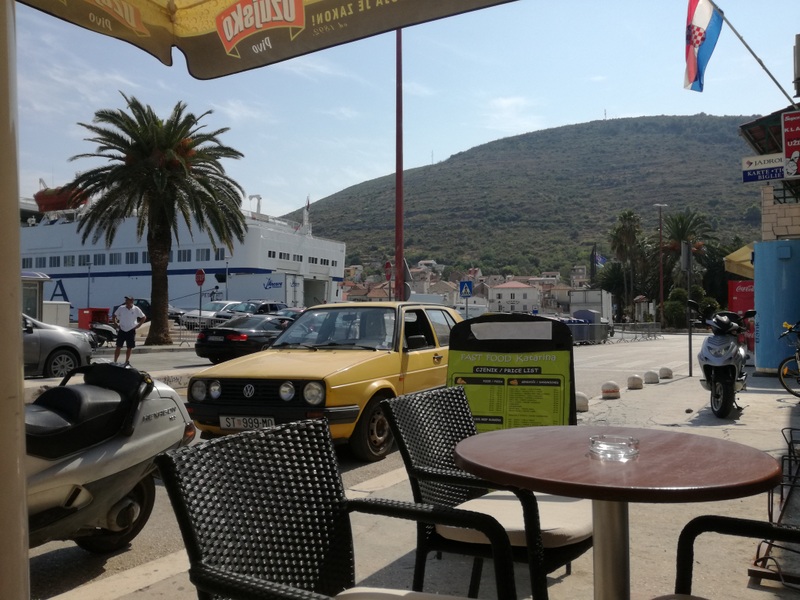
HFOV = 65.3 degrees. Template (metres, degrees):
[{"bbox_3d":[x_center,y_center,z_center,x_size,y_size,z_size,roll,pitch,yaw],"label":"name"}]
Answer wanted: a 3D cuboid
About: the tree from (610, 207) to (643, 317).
[{"bbox_3d":[23.851,-3.438,66.000,3.700,11.900,3.700,0,-2,0],"label":"tree"}]

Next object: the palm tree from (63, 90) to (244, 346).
[{"bbox_3d":[-10.697,-3.522,27.300,7.900,10.900,7.900,0,-2,0],"label":"palm tree"}]

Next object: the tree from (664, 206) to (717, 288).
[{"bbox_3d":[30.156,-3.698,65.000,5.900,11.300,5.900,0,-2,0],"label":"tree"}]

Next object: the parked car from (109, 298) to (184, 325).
[{"bbox_3d":[-13.556,0.725,33.500,4.300,1.480,1.750,0,-2,6],"label":"parked car"}]

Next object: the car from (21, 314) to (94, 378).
[{"bbox_3d":[-7.552,0.797,11.077,1.790,1.520,4.300,-1,-2,30],"label":"car"}]

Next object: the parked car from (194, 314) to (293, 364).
[{"bbox_3d":[-3.472,1.039,17.025,1.790,1.380,4.550,-1,-2,25],"label":"parked car"}]

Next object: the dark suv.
[{"bbox_3d":[-7.706,0.768,32.600,1.820,1.600,4.500,-1,-2,15],"label":"dark suv"}]

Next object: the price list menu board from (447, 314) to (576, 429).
[{"bbox_3d":[0.566,0.614,3.220,0.660,1.100,0.550,-1,-2,11],"label":"price list menu board"}]

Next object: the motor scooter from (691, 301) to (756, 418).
[{"bbox_3d":[3.838,0.675,7.403,0.720,1.260,1.850,-1,-2,31],"label":"motor scooter"}]

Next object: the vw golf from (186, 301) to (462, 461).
[{"bbox_3d":[-0.382,0.715,6.735,1.670,1.415,3.990,-1,-2,24],"label":"vw golf"}]

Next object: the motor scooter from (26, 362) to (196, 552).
[{"bbox_3d":[-1.812,0.663,2.732,0.740,1.240,1.980,-1,-2,31],"label":"motor scooter"}]

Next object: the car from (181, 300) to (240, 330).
[{"bbox_3d":[-9.453,0.780,31.800,1.760,1.470,4.300,-1,-2,14],"label":"car"}]

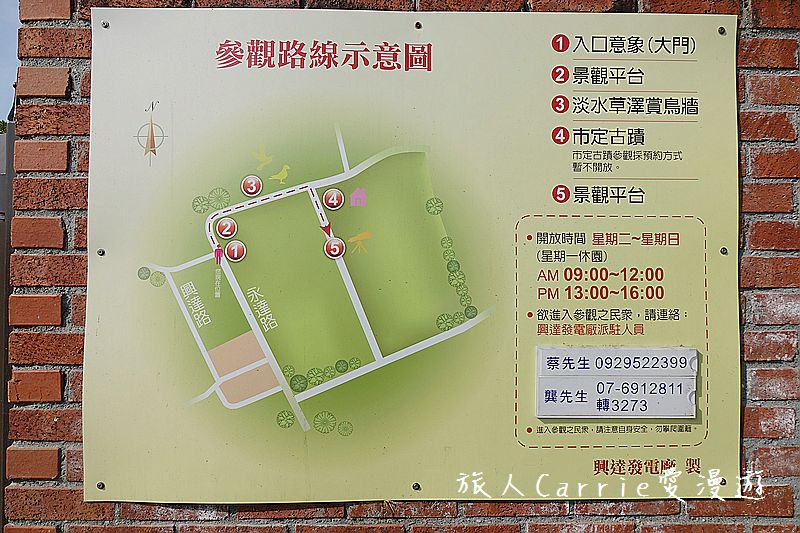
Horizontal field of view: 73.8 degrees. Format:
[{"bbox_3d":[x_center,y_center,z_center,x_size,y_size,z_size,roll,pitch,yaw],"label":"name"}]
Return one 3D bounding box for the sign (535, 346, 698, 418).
[{"bbox_3d":[0.399,0.214,0.979,0.297,0.128,0.010,0,-1,-1],"label":"sign"}]

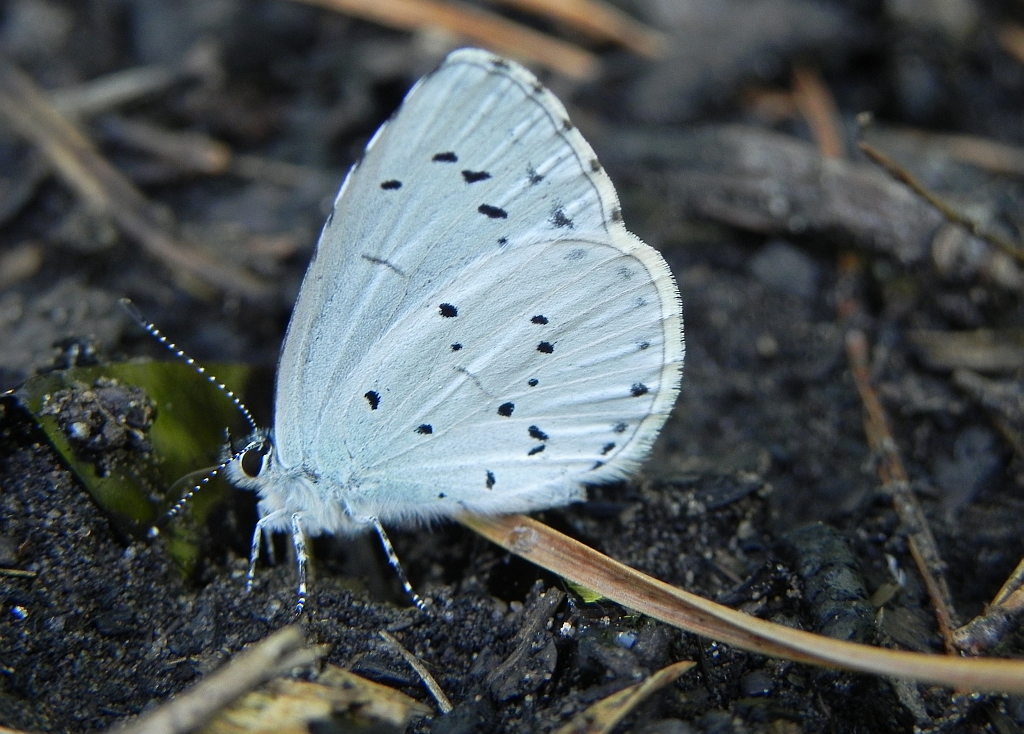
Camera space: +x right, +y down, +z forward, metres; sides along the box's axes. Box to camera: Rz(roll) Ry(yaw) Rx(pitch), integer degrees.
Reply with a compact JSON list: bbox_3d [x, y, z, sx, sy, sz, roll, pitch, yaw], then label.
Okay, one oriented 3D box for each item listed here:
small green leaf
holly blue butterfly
[{"bbox_3d":[-0.013,0.003,0.099,0.008,0.003,0.011,0,33,0],"label":"small green leaf"},{"bbox_3d":[-0.002,-0.001,0.092,0.015,0.019,0.005,-1,23,-3],"label":"holly blue butterfly"}]

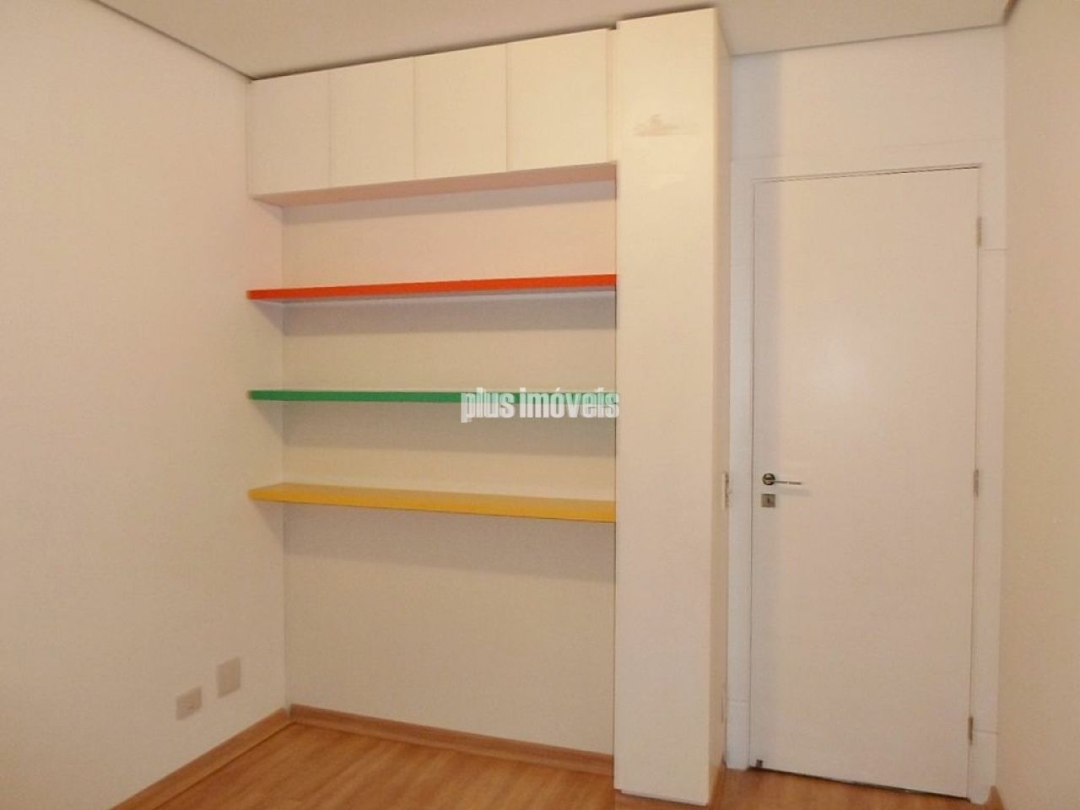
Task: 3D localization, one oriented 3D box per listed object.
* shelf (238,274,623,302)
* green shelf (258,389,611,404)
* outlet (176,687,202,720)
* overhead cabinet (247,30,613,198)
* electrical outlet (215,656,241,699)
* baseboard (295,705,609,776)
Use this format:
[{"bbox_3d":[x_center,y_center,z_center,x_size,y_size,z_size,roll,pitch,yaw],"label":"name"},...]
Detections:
[{"bbox_3d":[-0.395,-0.410,2.829,1.425,0.034,0.215,1,2,19],"label":"shelf"},{"bbox_3d":[-0.392,-0.030,2.826,1.427,0.035,0.215,1,2,19],"label":"green shelf"},{"bbox_3d":[-1.210,1.034,2.701,0.010,0.074,0.113,1,2,21],"label":"outlet"},{"bbox_3d":[-0.402,-0.996,2.815,1.408,0.424,0.215,1,2,19],"label":"overhead cabinet"},{"bbox_3d":[-1.142,1.004,2.875,0.010,0.117,0.114,1,2,21],"label":"electrical outlet"},{"bbox_3d":[-0.370,1.274,2.976,1.385,0.072,0.016,1,2,19],"label":"baseboard"}]

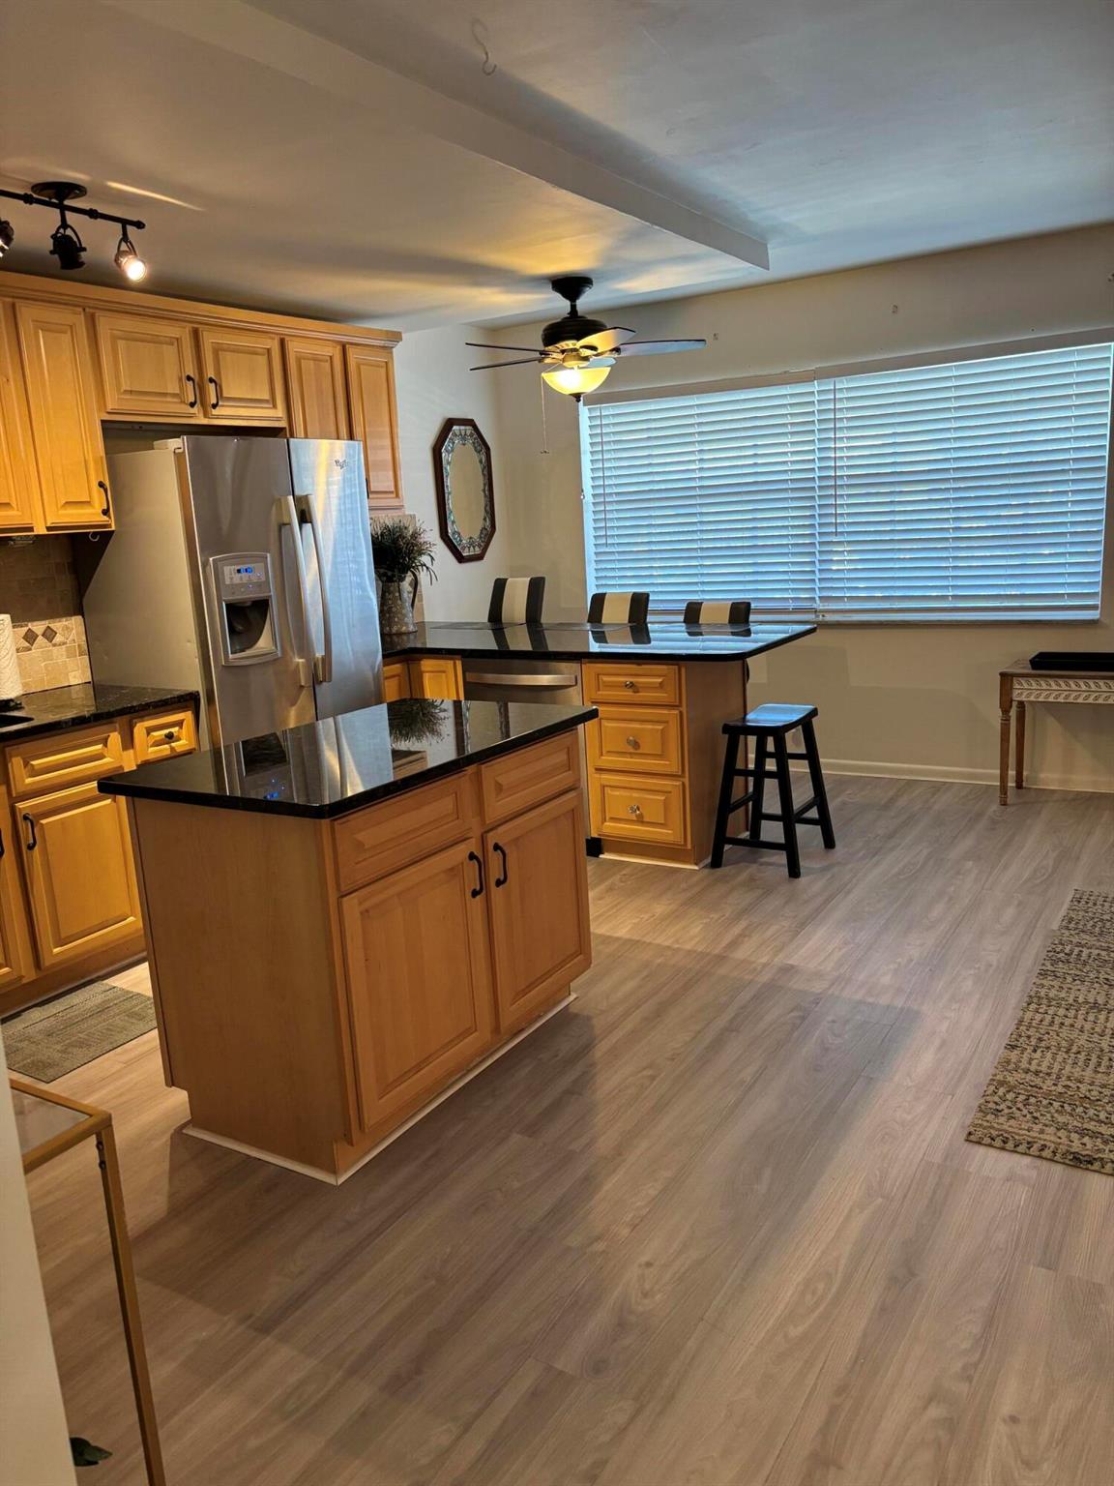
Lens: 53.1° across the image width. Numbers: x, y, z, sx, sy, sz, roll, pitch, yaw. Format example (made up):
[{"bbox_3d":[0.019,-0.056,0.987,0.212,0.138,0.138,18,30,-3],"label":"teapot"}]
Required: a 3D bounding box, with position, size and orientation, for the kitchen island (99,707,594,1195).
[{"bbox_3d":[-0.477,0.420,3.114,0.747,0.874,1.167,4,14,31],"label":"kitchen island"}]

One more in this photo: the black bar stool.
[{"bbox_3d":[0.896,0.175,4.563,0.362,0.609,0.463,4,14,33],"label":"black bar stool"}]

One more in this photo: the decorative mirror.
[{"bbox_3d":[-0.521,-1.462,6.484,0.030,0.815,0.535,4,14,33],"label":"decorative mirror"}]

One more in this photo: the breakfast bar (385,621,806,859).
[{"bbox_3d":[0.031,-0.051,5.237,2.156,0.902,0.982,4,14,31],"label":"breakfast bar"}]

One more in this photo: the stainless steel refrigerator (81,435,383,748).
[{"bbox_3d":[-1.297,-0.325,4.688,0.759,1.787,0.909,4,14,33],"label":"stainless steel refrigerator"}]

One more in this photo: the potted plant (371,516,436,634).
[{"bbox_3d":[-0.820,-0.861,5.770,0.352,0.596,0.362,-3,12,1],"label":"potted plant"}]

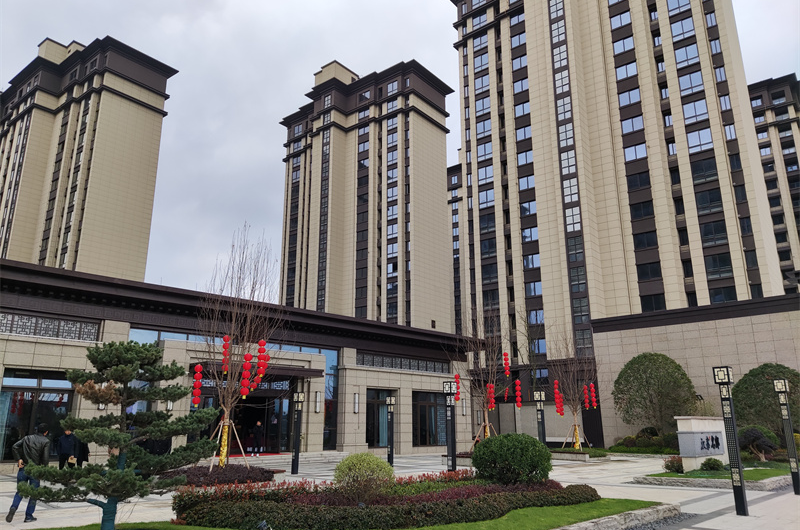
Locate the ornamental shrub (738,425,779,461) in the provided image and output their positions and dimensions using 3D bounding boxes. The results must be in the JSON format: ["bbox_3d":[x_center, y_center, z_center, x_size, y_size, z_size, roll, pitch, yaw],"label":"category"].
[{"bbox_3d":[12.825,6.431,20.700,1.320,1.200,1.200,-13,-20,40],"label":"ornamental shrub"}]

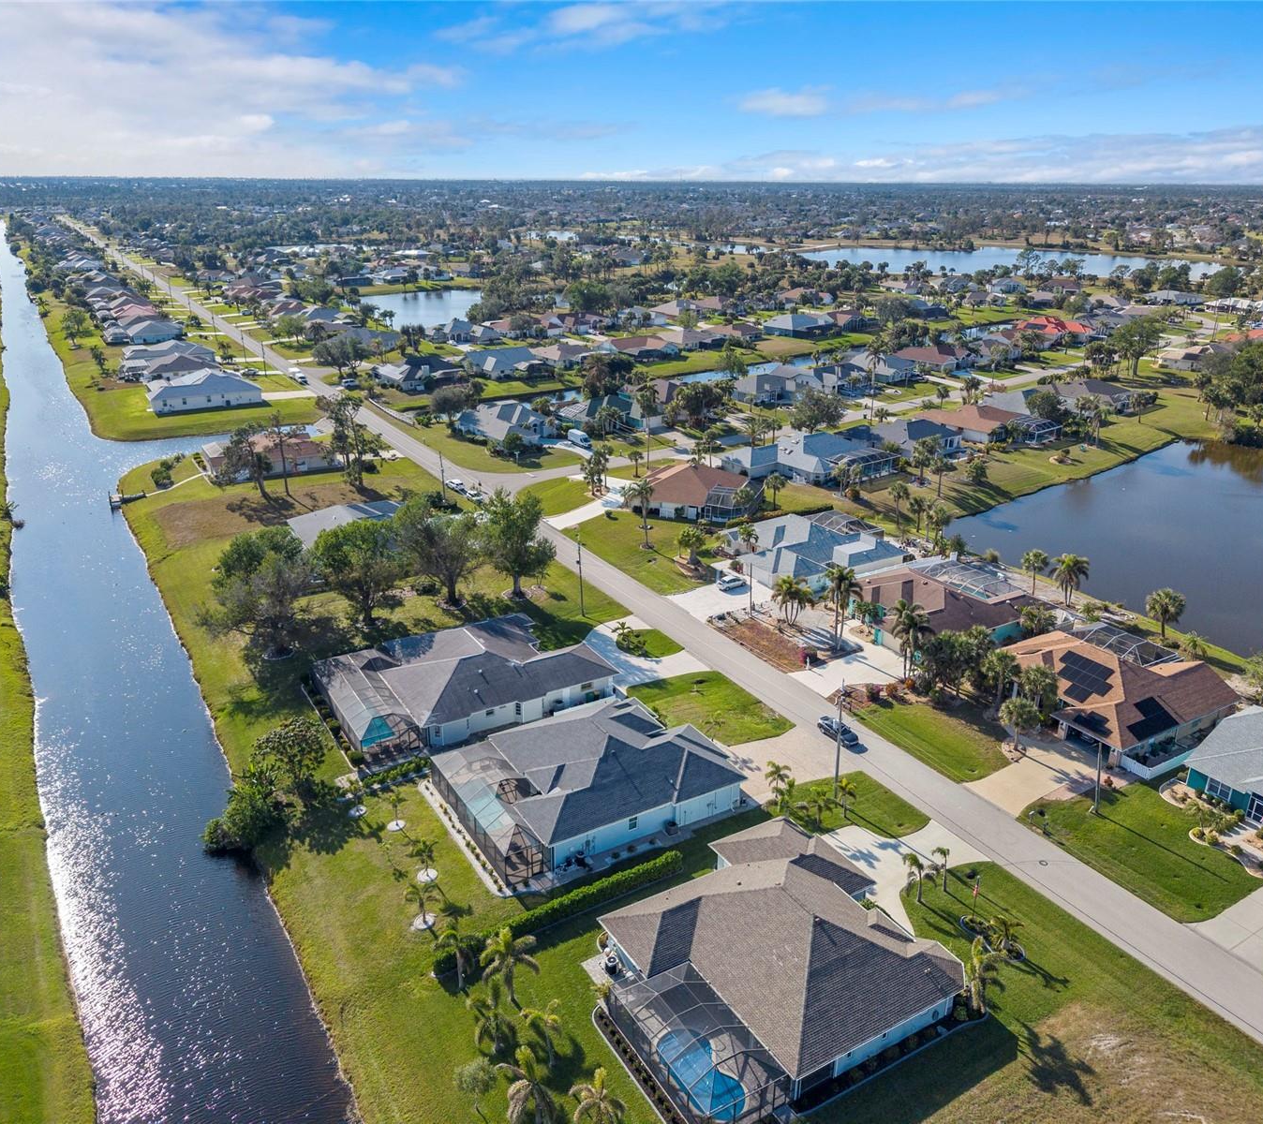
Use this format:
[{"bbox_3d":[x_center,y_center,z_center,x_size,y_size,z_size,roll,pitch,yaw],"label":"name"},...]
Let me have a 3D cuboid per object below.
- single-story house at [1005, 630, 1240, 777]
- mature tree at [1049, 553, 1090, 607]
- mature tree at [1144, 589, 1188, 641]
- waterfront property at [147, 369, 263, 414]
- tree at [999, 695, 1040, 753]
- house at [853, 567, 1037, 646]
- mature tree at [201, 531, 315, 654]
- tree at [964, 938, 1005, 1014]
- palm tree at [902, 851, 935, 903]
[{"bbox_3d":[50.450,12.300,109.870,23.700,5.100,21.100,-11,23,-27],"label":"single-story house"},{"bbox_3d":[56.420,2.310,134.050,4.900,7.100,4.900,0,20,0],"label":"mature tree"},{"bbox_3d":[64.120,6.090,124.950,4.500,6.400,4.500,0,20,0],"label":"mature tree"},{"bbox_3d":[-107.883,-43.502,260.305,24.910,5.800,21.200,-11,23,-28],"label":"waterfront property"},{"bbox_3d":[37.170,15.540,99.950,3.600,5.800,3.600,0,20,0],"label":"tree"},{"bbox_3d":[38.920,4.948,132.333,23.585,5.300,17.225,-11,23,-28],"label":"house"},{"bbox_3d":[-42.750,3.810,119.650,12.300,13.400,12.300,0,20,0],"label":"mature tree"},{"bbox_3d":[23.893,28.102,70.133,3.100,5.900,3.500,0,20,0],"label":"tree"},{"bbox_3d":[21.850,23.960,79.010,2.600,4.400,2.600,0,20,0],"label":"palm tree"}]

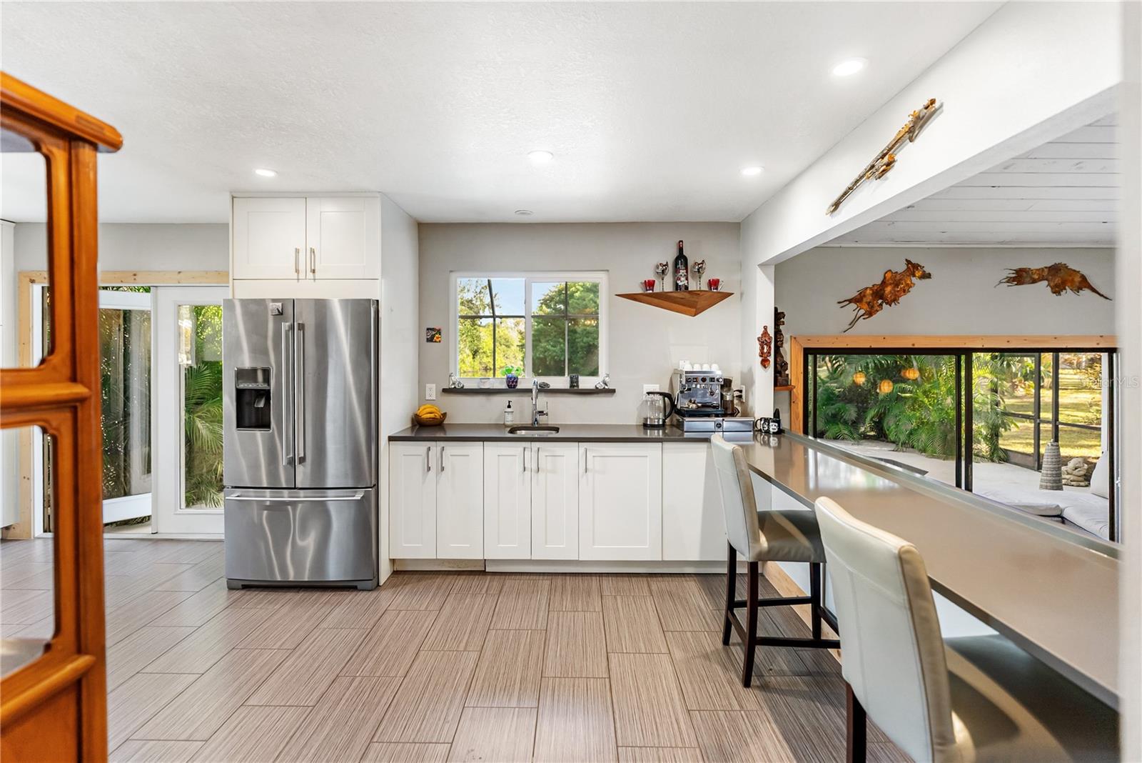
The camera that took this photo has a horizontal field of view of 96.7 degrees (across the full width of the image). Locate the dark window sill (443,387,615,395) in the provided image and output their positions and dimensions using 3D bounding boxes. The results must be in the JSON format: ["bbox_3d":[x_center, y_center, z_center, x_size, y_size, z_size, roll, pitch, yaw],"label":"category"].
[{"bbox_3d":[-0.315,0.076,3.810,1.280,0.036,0.150,0,1,1],"label":"dark window sill"}]

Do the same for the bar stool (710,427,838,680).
[{"bbox_3d":[0.975,0.794,2.373,0.576,1.050,0.449,0,3,1],"label":"bar stool"}]

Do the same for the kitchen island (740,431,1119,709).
[{"bbox_3d":[1.161,0.878,2.020,0.606,0.919,2.778,0,3,1],"label":"kitchen island"}]

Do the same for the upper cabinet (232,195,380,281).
[{"bbox_3d":[-1.658,-0.910,3.510,0.929,0.535,0.657,0,3,1],"label":"upper cabinet"}]

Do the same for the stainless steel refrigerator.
[{"bbox_3d":[-1.665,0.368,3.454,0.924,1.788,0.788,0,3,1],"label":"stainless steel refrigerator"}]

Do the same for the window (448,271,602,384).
[{"bbox_3d":[-0.320,-0.406,3.910,1.190,0.880,0.100,0,1,1],"label":"window"}]

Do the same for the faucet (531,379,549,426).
[{"bbox_3d":[-0.222,0.157,3.646,0.126,0.354,0.222,0,3,1],"label":"faucet"}]

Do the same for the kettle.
[{"bbox_3d":[0.650,0.207,3.760,0.236,0.250,0.165,0,1,1],"label":"kettle"}]

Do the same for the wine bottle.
[{"bbox_3d":[0.815,-0.849,3.740,0.102,0.375,0.102,0,1,1],"label":"wine bottle"}]

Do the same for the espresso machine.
[{"bbox_3d":[1.015,0.124,3.655,0.485,0.425,0.350,0,1,1],"label":"espresso machine"}]

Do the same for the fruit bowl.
[{"bbox_3d":[-1.044,0.282,3.770,0.245,0.102,0.220,0,1,1],"label":"fruit bowl"}]

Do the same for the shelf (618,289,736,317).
[{"bbox_3d":[0.773,-0.575,3.772,0.899,0.182,0.222,0,3,1],"label":"shelf"}]

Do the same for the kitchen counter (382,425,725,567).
[{"bbox_3d":[0.020,0.795,3.570,2.384,0.921,0.626,0,3,1],"label":"kitchen counter"}]

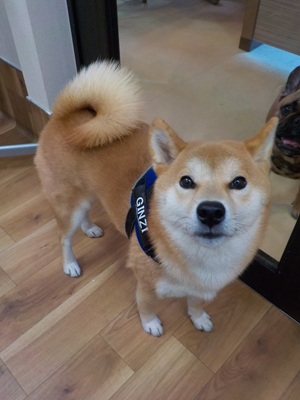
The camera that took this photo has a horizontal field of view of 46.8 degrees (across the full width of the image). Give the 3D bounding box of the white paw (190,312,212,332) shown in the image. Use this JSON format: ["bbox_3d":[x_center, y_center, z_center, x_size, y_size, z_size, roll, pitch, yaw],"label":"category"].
[{"bbox_3d":[0.117,0.276,0.789,0.042,0.035,0.053,-22,48,-21],"label":"white paw"}]

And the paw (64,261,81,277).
[{"bbox_3d":[-0.199,0.176,0.892,0.041,0.035,0.050,-19,48,-19],"label":"paw"}]

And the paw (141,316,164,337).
[{"bbox_3d":[0.005,0.284,0.781,0.045,0.036,0.051,-16,46,-16],"label":"paw"}]

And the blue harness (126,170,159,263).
[{"bbox_3d":[0.021,0.035,0.586,0.147,0.176,0.137,-28,51,-26],"label":"blue harness"}]

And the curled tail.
[{"bbox_3d":[-0.097,-0.177,0.642,0.152,0.137,0.113,35,54,30],"label":"curled tail"}]

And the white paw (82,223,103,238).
[{"bbox_3d":[-0.163,0.086,0.984,0.043,0.035,0.053,-33,53,-29],"label":"white paw"}]

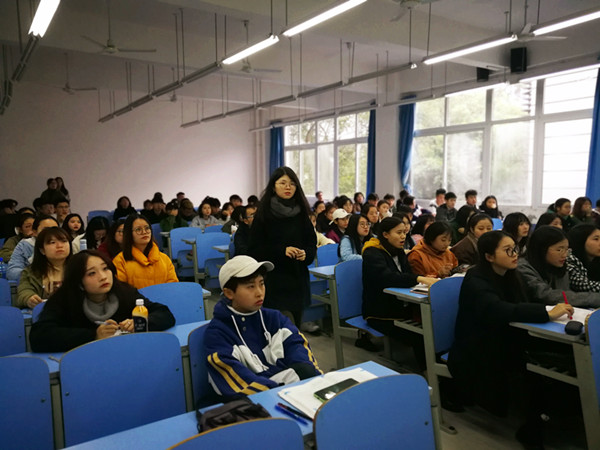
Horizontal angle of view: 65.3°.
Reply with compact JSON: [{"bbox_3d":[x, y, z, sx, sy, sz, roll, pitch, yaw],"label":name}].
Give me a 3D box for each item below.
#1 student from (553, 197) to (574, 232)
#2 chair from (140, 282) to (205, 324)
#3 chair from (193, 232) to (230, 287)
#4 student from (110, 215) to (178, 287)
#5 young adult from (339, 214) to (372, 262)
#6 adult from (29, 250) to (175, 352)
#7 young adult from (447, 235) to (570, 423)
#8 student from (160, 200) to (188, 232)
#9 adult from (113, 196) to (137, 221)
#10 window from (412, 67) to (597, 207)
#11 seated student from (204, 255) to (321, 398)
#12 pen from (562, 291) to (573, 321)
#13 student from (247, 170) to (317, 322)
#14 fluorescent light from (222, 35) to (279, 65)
[{"bbox_3d":[3.792,0.245,6.740,0.500,1.220,0.700,-4,7,-35],"label":"student"},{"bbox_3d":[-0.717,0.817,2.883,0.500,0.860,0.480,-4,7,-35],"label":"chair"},{"bbox_3d":[-1.009,0.520,5.952,0.480,0.840,0.400,-3,6,-34],"label":"chair"},{"bbox_3d":[-1.123,0.564,3.392,0.530,1.240,0.700,-3,6,-34],"label":"student"},{"bbox_3d":[0.608,0.480,4.578,0.480,1.180,0.700,-3,6,-34],"label":"young adult"},{"bbox_3d":[-1.012,0.706,2.369,0.620,1.180,0.720,-4,7,-35],"label":"adult"},{"bbox_3d":[1.218,0.644,2.777,0.500,1.200,0.750,-4,7,-35],"label":"young adult"},{"bbox_3d":[-1.949,0.234,7.372,0.480,1.190,0.680,-3,6,-34],"label":"student"},{"bbox_3d":[-3.520,0.044,9.455,0.500,1.200,0.700,-4,7,-35],"label":"adult"},{"bbox_3d":[3.618,-1.547,9.036,0.120,2.220,3.850,-4,7,-35],"label":"window"},{"bbox_3d":[-0.100,0.730,1.859,0.540,1.170,0.720,-3,6,-34],"label":"seated student"},{"bbox_3d":[1.434,0.431,2.507,0.012,0.145,0.012,-10,-6,-34],"label":"pen"},{"bbox_3d":[-0.120,0.372,3.416,0.500,1.600,0.340,-2,5,-21],"label":"student"},{"bbox_3d":[-0.541,-1.816,4.886,0.130,0.090,1.220,-3,6,-34],"label":"fluorescent light"}]

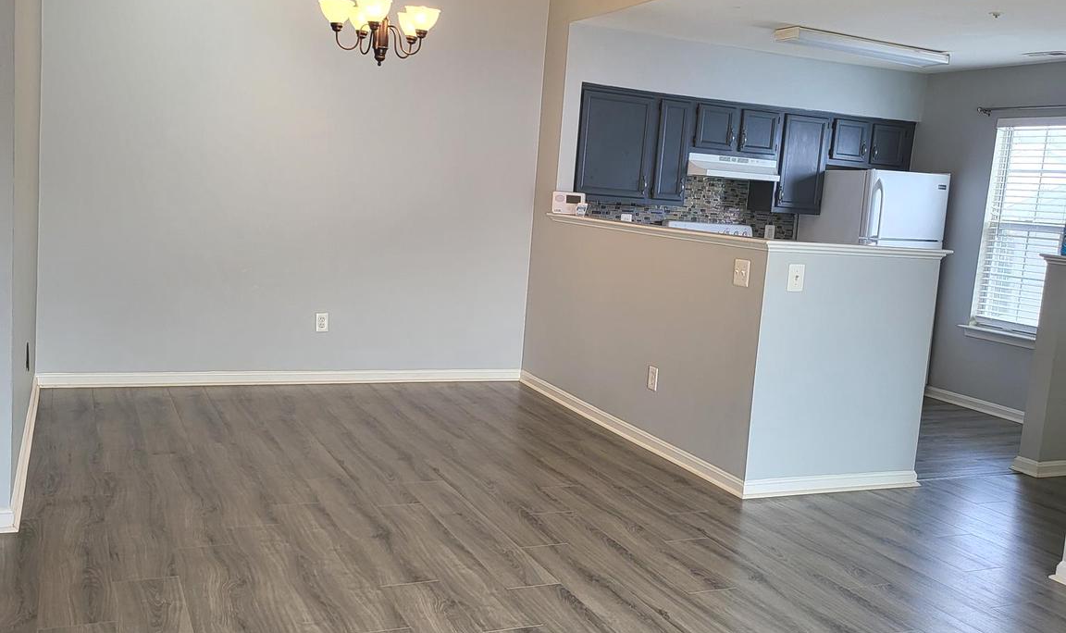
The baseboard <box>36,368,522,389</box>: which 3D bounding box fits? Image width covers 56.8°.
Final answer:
[{"bbox_3d":[-1.519,0.406,6.524,3.128,0.087,0.023,1,8,-24],"label":"baseboard"}]

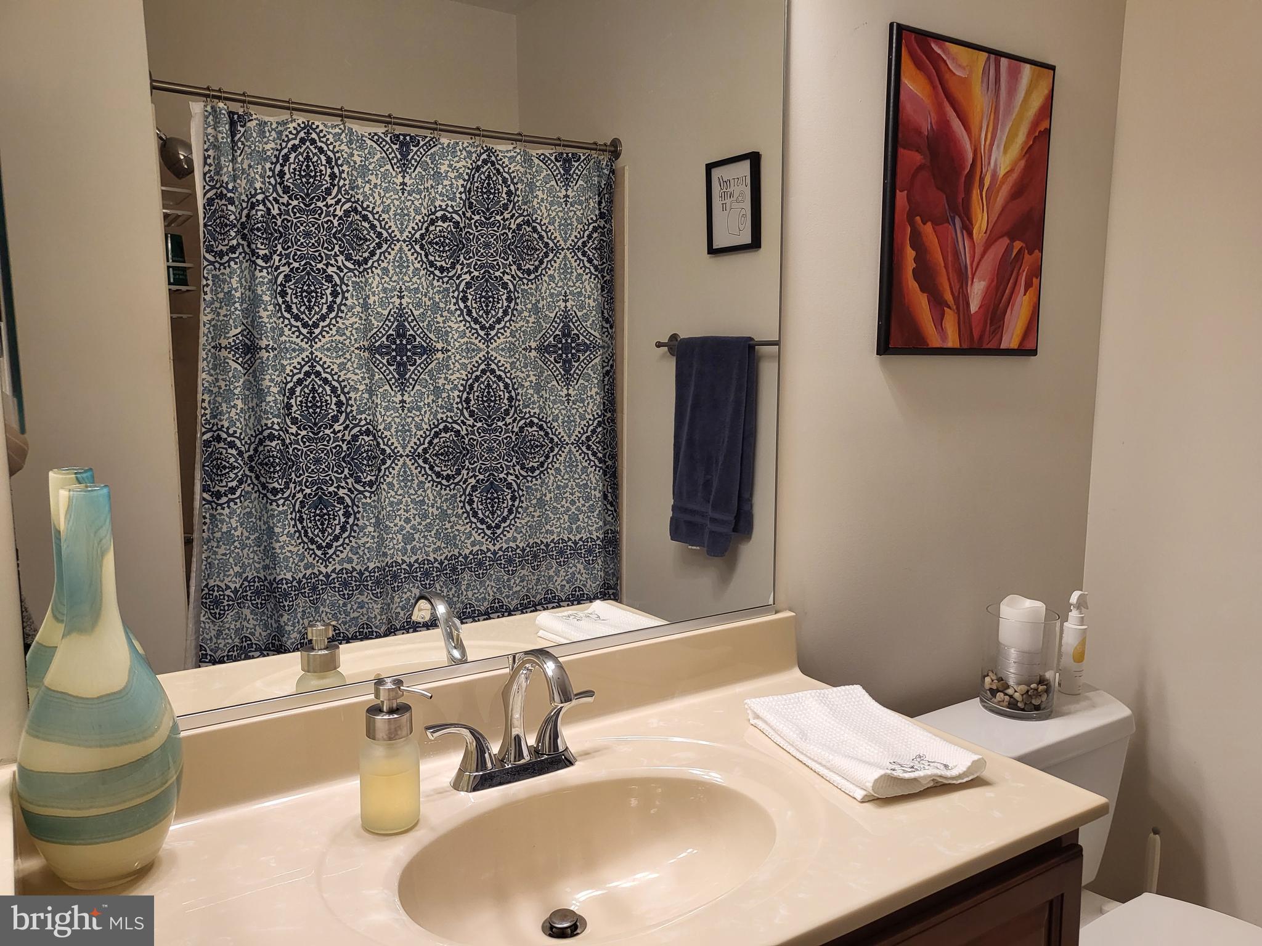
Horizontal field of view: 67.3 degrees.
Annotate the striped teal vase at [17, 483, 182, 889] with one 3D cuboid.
[{"bbox_3d":[-0.525,0.208,0.925,0.141,0.392,0.141,-5,9,-33],"label":"striped teal vase"}]

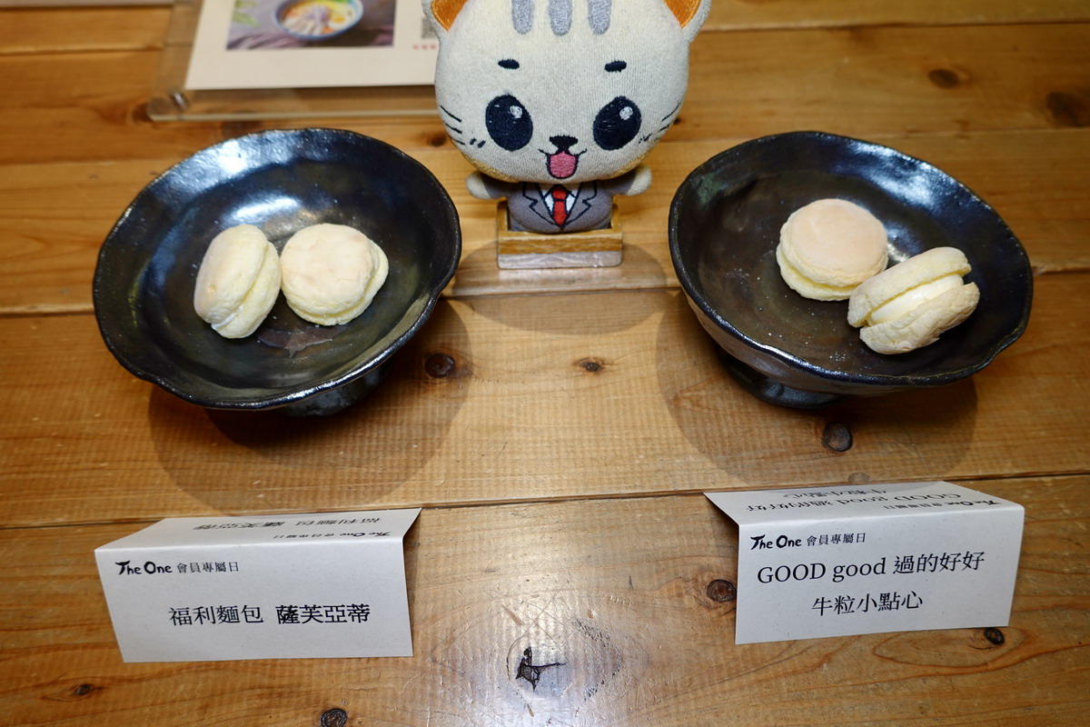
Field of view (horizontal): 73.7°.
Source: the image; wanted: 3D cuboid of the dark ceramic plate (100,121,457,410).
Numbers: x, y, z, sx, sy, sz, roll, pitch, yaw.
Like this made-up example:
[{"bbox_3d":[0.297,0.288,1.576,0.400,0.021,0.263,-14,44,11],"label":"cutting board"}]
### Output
[{"bbox_3d":[-0.106,-0.027,0.320,0.150,0.071,0.150,-2,55,-2],"label":"dark ceramic plate"}]

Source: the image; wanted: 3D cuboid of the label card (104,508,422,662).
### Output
[{"bbox_3d":[-0.102,0.074,0.268,0.105,0.040,0.057,-2,55,-2],"label":"label card"}]

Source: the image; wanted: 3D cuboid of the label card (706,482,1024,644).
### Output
[{"bbox_3d":[0.122,0.066,0.276,0.105,0.038,0.062,-3,55,-3],"label":"label card"}]

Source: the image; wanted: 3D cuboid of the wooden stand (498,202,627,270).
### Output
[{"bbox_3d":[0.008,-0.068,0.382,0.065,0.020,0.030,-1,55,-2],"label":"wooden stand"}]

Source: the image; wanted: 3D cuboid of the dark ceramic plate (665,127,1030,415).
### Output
[{"bbox_3d":[0.122,-0.029,0.324,0.144,0.071,0.144,0,55,0],"label":"dark ceramic plate"}]

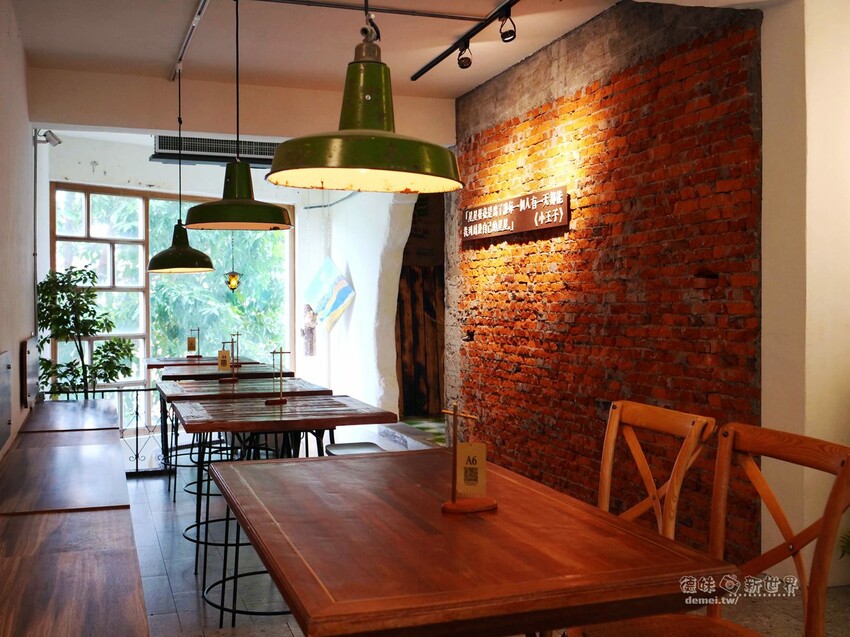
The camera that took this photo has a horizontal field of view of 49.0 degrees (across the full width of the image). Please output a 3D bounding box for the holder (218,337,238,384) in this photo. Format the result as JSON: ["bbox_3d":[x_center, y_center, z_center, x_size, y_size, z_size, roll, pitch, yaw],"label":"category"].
[{"bbox_3d":[-1.005,0.217,4.778,0.115,0.225,0.060,-1,1,-22],"label":"holder"}]

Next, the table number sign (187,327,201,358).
[{"bbox_3d":[-1.548,0.165,6.262,0.100,0.210,0.055,-1,1,-19],"label":"table number sign"}]

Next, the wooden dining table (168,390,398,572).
[{"bbox_3d":[-0.580,0.788,3.686,0.755,0.880,0.715,-1,1,-19],"label":"wooden dining table"}]

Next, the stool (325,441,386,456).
[{"bbox_3d":[-0.381,0.991,5.091,0.360,0.570,0.410,-1,1,-19],"label":"stool"}]

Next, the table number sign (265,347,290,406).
[{"bbox_3d":[-0.564,0.222,3.561,0.105,0.215,0.055,-1,1,-19],"label":"table number sign"}]

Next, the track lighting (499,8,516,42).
[{"bbox_3d":[0.442,-1.571,5.000,0.085,0.170,0.080,-1,1,-39],"label":"track lighting"}]

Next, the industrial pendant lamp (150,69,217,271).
[{"bbox_3d":[-1.780,-1.075,6.790,0.460,1.480,0.460,-1,1,-19],"label":"industrial pendant lamp"}]

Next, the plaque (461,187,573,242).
[{"bbox_3d":[0.619,-0.739,6.759,0.035,0.245,1.823,-1,1,-19],"label":"plaque"}]

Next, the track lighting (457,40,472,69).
[{"bbox_3d":[0.258,-1.724,6.092,0.098,0.170,0.098,-1,1,-19],"label":"track lighting"}]

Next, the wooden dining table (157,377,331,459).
[{"bbox_3d":[-0.894,0.774,4.544,0.745,0.880,0.740,-1,1,-19],"label":"wooden dining table"}]

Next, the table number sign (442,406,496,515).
[{"bbox_3d":[0.088,0.277,1.846,0.108,0.206,0.055,-1,1,-14],"label":"table number sign"}]

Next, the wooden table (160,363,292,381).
[{"bbox_3d":[-1.144,0.716,5.265,0.693,0.850,0.632,-1,1,-19],"label":"wooden table"}]

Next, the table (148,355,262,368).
[{"bbox_3d":[-1.603,0.738,6.617,0.745,0.880,0.745,-1,1,-19],"label":"table"}]

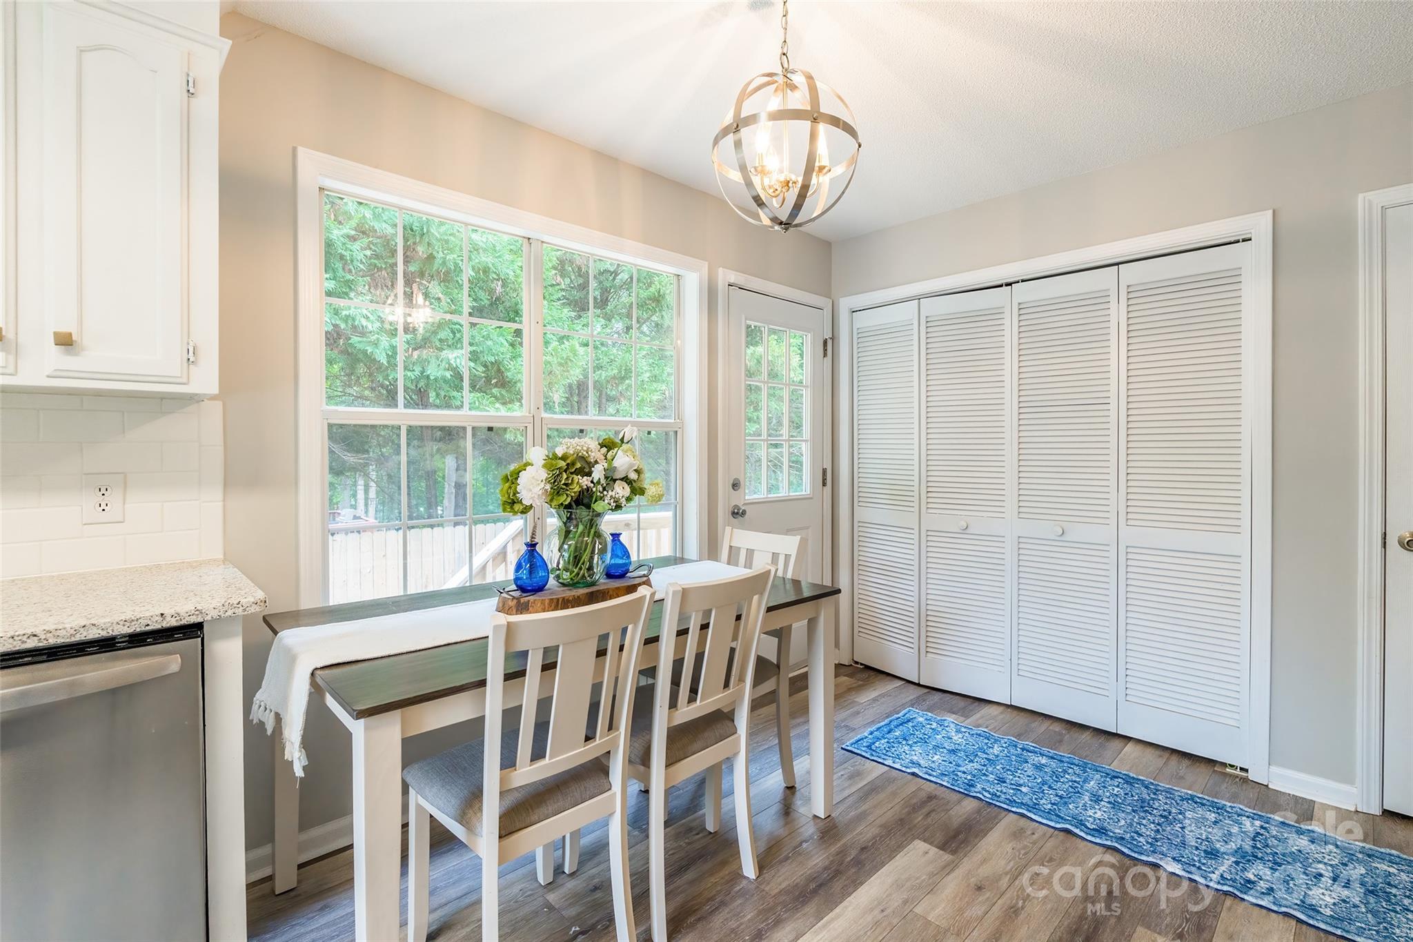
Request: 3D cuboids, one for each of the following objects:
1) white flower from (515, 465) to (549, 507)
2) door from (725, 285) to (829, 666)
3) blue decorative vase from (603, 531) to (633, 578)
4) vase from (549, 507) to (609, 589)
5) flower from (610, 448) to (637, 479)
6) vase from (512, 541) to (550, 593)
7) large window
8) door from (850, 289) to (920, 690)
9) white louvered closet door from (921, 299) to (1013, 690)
[{"bbox_3d":[-0.547,0.047,1.970,0.104,0.125,0.095,0,1,3],"label":"white flower"},{"bbox_3d":[0.387,0.117,3.403,0.785,2.050,0.045,-1,2,-43],"label":"door"},{"bbox_3d":[-0.306,0.287,2.160,0.108,0.156,0.108,0,1,0],"label":"blue decorative vase"},{"bbox_3d":[-0.415,0.241,2.031,0.190,0.250,0.190,0,1,0],"label":"vase"},{"bbox_3d":[-0.268,-0.021,2.030,0.082,0.100,0.080,-1,1,-20],"label":"flower"},{"bbox_3d":[-0.538,0.293,1.928,0.112,0.155,0.112,-1,2,-43],"label":"vase"},{"bbox_3d":[-0.671,-0.192,2.531,1.520,1.450,0.090,-1,2,-43],"label":"large window"},{"bbox_3d":[1.011,0.107,3.526,0.035,2.040,0.440,-1,1,-37],"label":"door"},{"bbox_3d":[1.321,0.118,3.202,0.450,2.040,0.035,1,1,40],"label":"white louvered closet door"}]

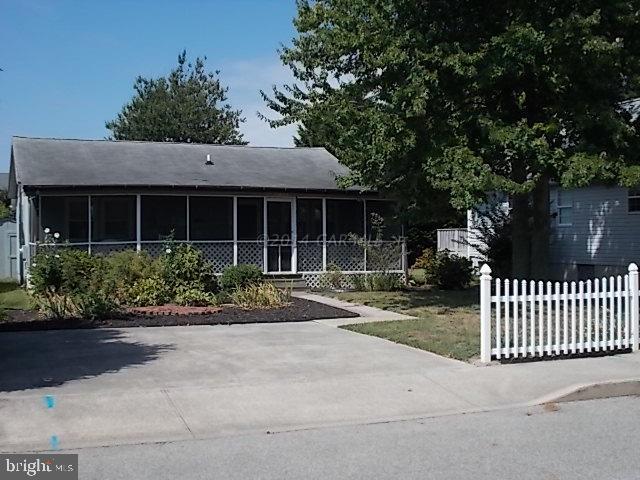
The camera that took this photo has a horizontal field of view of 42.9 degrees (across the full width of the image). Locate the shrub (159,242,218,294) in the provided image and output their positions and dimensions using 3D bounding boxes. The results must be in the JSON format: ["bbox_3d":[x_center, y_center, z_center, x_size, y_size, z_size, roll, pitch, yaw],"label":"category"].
[{"bbox_3d":[-2.942,0.668,18.200,1.342,1.224,1.200,0,0,-18],"label":"shrub"}]

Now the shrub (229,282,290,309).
[{"bbox_3d":[-1.302,1.165,17.800,1.280,0.500,1.100,0,0,-22],"label":"shrub"}]

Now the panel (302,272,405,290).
[{"bbox_3d":[1.000,1.195,23.350,3.100,0.500,0.050,0,0,-18],"label":"panel"}]

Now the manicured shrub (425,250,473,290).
[{"bbox_3d":[3.598,0.835,22.600,1.350,1.080,1.250,0,0,0],"label":"manicured shrub"}]

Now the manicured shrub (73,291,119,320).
[{"bbox_3d":[-4.066,1.174,14.800,0.800,0.511,0.750,0,0,-18],"label":"manicured shrub"}]

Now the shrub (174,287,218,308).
[{"bbox_3d":[-2.566,1.173,16.900,0.914,0.414,0.750,0,0,-18],"label":"shrub"}]

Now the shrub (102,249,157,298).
[{"bbox_3d":[-4.215,0.761,18.000,1.195,1.058,1.100,0,0,-18],"label":"shrub"}]

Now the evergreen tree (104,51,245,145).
[{"bbox_3d":[-6.527,-3.600,37.000,6.400,10.000,6.400,0,0,-22],"label":"evergreen tree"}]

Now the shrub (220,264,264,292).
[{"bbox_3d":[-2.020,1.010,21.200,1.120,0.720,1.080,0,0,0],"label":"shrub"}]

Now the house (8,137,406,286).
[{"bbox_3d":[-3.618,-0.785,25.315,11.000,4.290,7.700,0,0,-22],"label":"house"}]

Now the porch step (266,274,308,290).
[{"bbox_3d":[-0.948,1.155,22.358,1.200,0.370,0.560,0,0,-22],"label":"porch step"}]

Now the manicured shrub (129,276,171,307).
[{"bbox_3d":[-3.563,1.066,17.000,0.878,0.607,0.800,0,0,-18],"label":"manicured shrub"}]

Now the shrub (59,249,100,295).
[{"bbox_3d":[-5.676,0.770,19.200,1.000,1.100,1.000,0,0,-22],"label":"shrub"}]

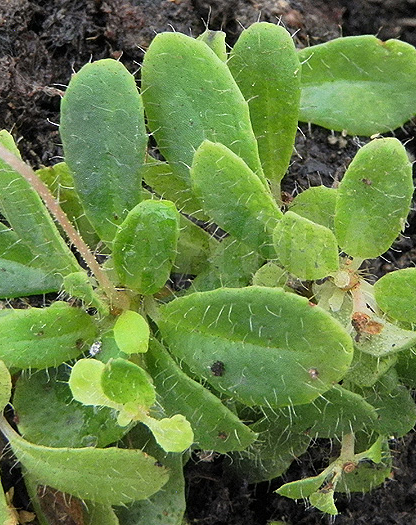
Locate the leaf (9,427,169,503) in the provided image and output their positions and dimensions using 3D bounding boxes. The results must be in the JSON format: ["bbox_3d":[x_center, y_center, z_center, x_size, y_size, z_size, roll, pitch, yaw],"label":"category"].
[{"bbox_3d":[-0.029,0.048,0.278,0.041,0.004,0.014,8,54,6],"label":"leaf"}]

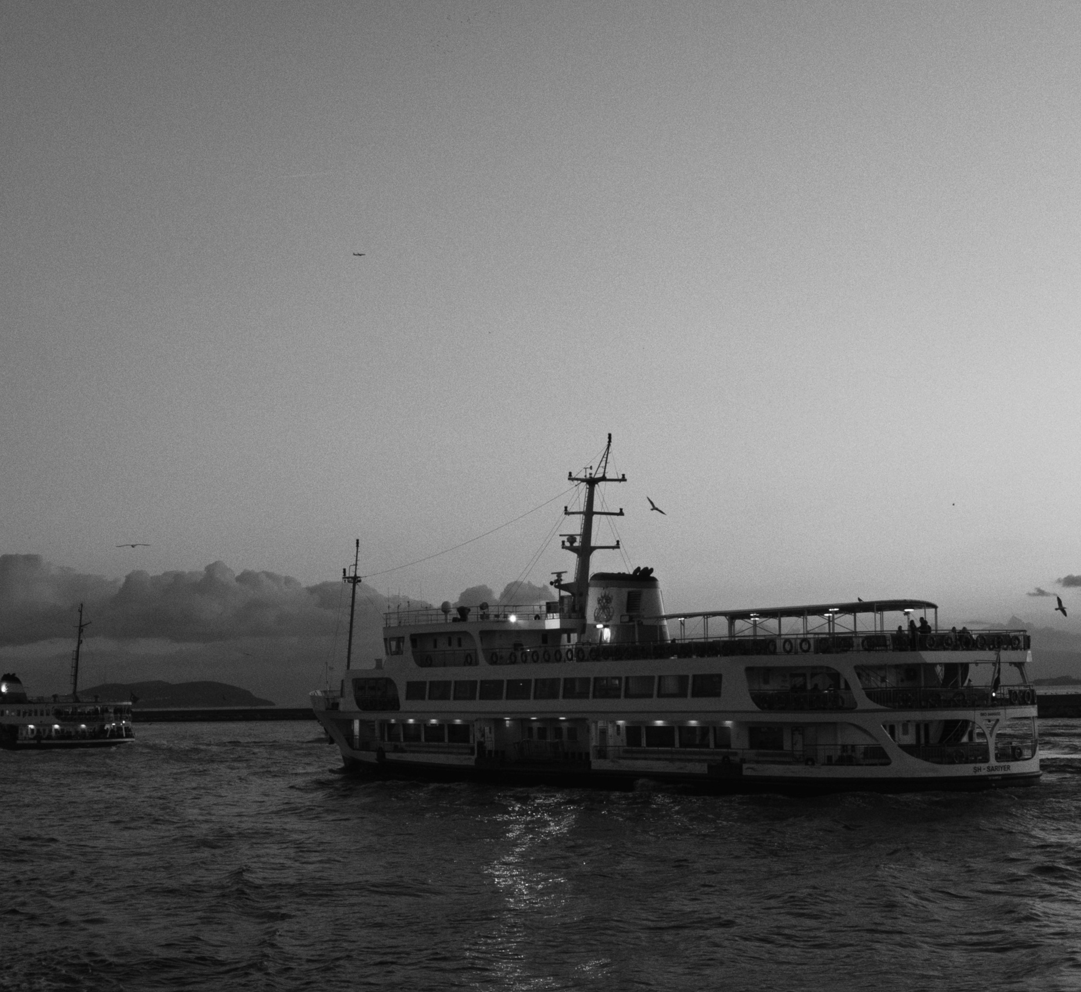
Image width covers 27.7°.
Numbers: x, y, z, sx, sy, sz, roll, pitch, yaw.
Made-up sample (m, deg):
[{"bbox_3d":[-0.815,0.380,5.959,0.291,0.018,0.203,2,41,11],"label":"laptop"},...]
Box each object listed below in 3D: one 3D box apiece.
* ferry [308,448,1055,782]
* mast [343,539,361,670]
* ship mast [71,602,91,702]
[{"bbox_3d":[2.132,7.186,139.478,12.400,21.662,73.736,2,-6,-33],"label":"ferry"},{"bbox_3d":[-14.097,8.205,164.445,1.000,9.900,1.000,2,-6,-33],"label":"mast"},{"bbox_3d":[-58.853,19.915,280.000,1.700,13.000,1.700,4,-7,-43],"label":"ship mast"}]

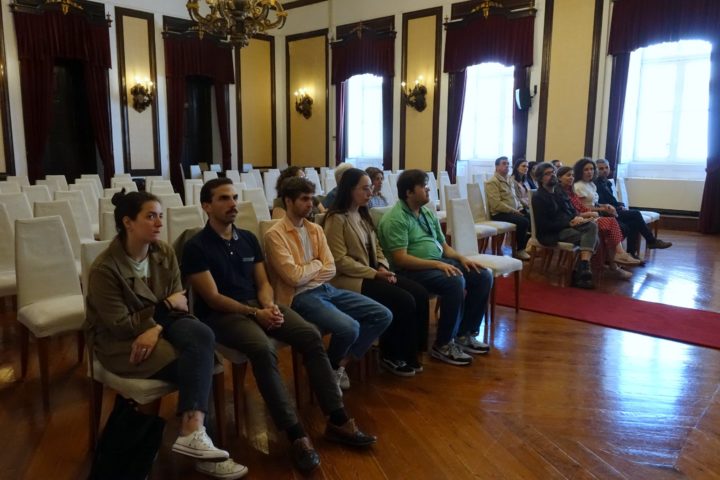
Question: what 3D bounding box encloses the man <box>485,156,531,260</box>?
[{"bbox_3d":[2.113,-0.467,7.748,0.780,1.390,0.500,9,13,42],"label":"man"}]

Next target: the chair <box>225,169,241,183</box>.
[{"bbox_3d":[-2.312,-0.821,10.517,0.528,1.015,0.467,9,12,40],"label":"chair"}]

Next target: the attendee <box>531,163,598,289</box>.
[{"bbox_3d":[2.345,-0.197,6.288,0.900,1.340,0.550,9,13,42],"label":"attendee"}]

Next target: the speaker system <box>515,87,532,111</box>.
[{"bbox_3d":[3.465,-2.994,11.466,0.304,0.467,0.304,-11,11,-8],"label":"speaker system"}]

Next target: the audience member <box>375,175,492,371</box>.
[{"bbox_3d":[0.592,0.145,4.149,0.940,1.330,0.580,9,13,42],"label":"audience member"}]

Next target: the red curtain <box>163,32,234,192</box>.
[{"bbox_3d":[-4.343,-3.224,14.975,0.280,4.340,2.080,9,13,42],"label":"red curtain"}]

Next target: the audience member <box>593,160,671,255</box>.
[{"bbox_3d":[3.516,-0.383,7.130,1.137,1.370,0.558,9,12,40],"label":"audience member"}]

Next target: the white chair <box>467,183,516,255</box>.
[{"bbox_3d":[1.794,-0.241,7.469,0.600,1.030,0.460,9,13,42],"label":"white chair"}]

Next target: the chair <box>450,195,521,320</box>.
[{"bbox_3d":[1.096,0.161,4.816,0.528,1.015,0.467,9,12,40],"label":"chair"}]

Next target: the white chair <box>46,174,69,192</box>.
[{"bbox_3d":[-4.425,-0.442,8.125,0.528,1.015,0.467,9,12,40],"label":"white chair"}]

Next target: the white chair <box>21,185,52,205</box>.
[{"bbox_3d":[-3.477,-0.080,6.010,0.528,1.015,0.467,9,12,40],"label":"white chair"}]

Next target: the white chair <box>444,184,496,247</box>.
[{"bbox_3d":[1.440,-0.185,7.106,0.600,1.030,0.460,9,13,42],"label":"white chair"}]

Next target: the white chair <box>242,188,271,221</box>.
[{"bbox_3d":[-0.966,-0.014,5.753,0.528,1.015,0.467,9,12,40],"label":"white chair"}]

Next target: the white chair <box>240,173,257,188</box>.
[{"bbox_3d":[-1.982,-0.721,10.135,0.600,1.030,0.460,9,13,42],"label":"white chair"}]

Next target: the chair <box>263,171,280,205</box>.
[{"bbox_3d":[-1.606,-0.808,10.680,0.600,1.030,0.460,9,13,42],"label":"chair"}]

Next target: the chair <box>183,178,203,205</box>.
[{"bbox_3d":[-2.271,-0.344,7.841,0.600,1.030,0.460,9,13,42],"label":"chair"}]

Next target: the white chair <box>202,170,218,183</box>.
[{"bbox_3d":[-2.833,-0.834,10.766,0.600,1.030,0.460,9,13,42],"label":"white chair"}]

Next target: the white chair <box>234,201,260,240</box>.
[{"bbox_3d":[-0.793,0.229,4.308,0.528,1.015,0.467,9,12,40],"label":"white chair"}]

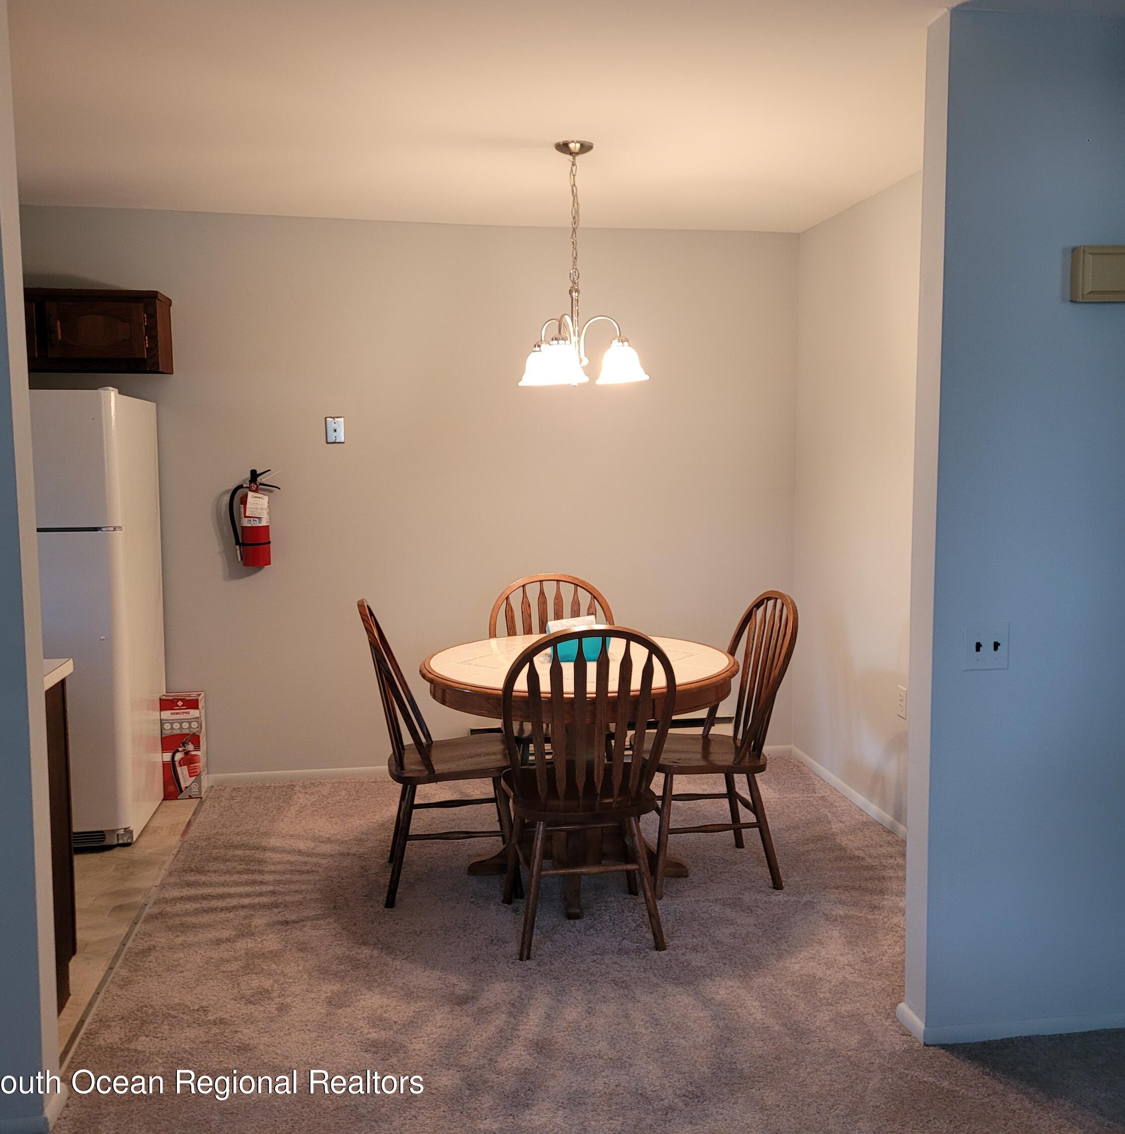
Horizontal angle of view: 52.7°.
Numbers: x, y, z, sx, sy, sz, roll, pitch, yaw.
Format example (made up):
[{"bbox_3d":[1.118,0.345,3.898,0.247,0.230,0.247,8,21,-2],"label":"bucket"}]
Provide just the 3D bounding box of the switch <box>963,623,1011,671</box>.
[{"bbox_3d":[1.001,0.190,2.685,0.116,0.112,0.010,-1,6,-9],"label":"switch"}]

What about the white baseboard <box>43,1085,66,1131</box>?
[{"bbox_3d":[-1.101,1.169,2.489,0.020,0.050,0.150,-1,6,-9],"label":"white baseboard"}]

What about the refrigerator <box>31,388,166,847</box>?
[{"bbox_3d":[-2.013,0.180,4.408,0.750,1.660,0.780,-1,6,-9],"label":"refrigerator"}]

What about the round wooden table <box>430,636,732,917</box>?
[{"bbox_3d":[0.052,0.677,3.859,1.060,0.760,1.060,0,5,0],"label":"round wooden table"}]

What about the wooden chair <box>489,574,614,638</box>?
[{"bbox_3d":[-0.007,0.535,4.233,0.480,0.968,0.540,-1,6,-9],"label":"wooden chair"}]

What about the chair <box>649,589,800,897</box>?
[{"bbox_3d":[0.487,0.569,3.880,0.540,0.968,0.480,-1,6,-9],"label":"chair"}]

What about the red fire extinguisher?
[{"bbox_3d":[-1.329,-0.211,4.901,0.215,0.430,0.140,-1,6,-9],"label":"red fire extinguisher"}]

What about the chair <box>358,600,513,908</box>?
[{"bbox_3d":[-0.397,0.580,3.802,0.540,0.968,0.480,-1,6,-9],"label":"chair"}]

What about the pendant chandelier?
[{"bbox_3d":[0.070,-0.994,3.740,0.450,0.790,0.450,-1,6,-9],"label":"pendant chandelier"}]

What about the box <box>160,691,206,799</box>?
[{"bbox_3d":[-1.605,0.746,4.819,0.150,0.452,0.130,-1,6,-9],"label":"box"}]

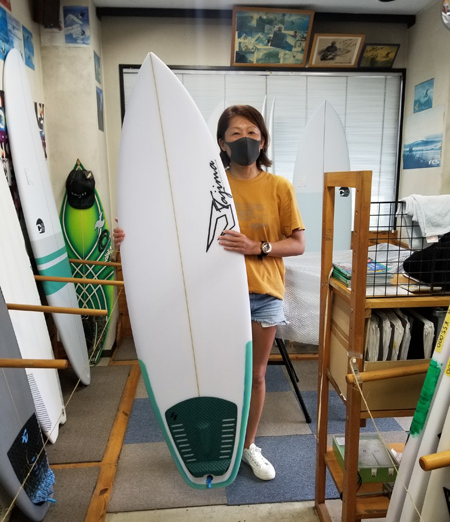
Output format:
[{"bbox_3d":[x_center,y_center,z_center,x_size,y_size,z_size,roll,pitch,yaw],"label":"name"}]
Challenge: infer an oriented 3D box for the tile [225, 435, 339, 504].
[{"bbox_3d":[0.243,0.986,2.167,0.500,0.008,0.500,-2,10,-4],"label":"tile"}]

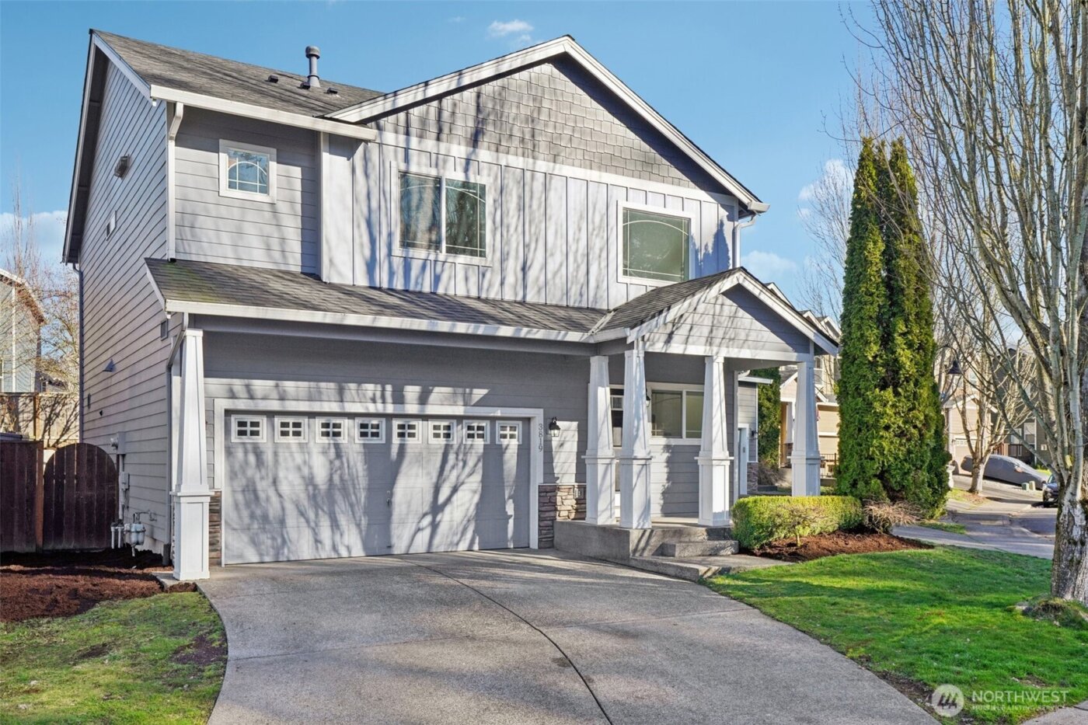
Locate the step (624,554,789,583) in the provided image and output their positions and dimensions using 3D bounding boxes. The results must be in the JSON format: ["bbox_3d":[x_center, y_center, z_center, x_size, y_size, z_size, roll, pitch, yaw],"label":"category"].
[{"bbox_3d":[2.453,2.940,13.545,1.790,0.180,1.570,3,-6,-31],"label":"step"}]

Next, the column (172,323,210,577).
[{"bbox_3d":[-4.381,1.144,11.692,0.400,3.090,0.400,3,-6,-31],"label":"column"}]

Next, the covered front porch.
[{"bbox_3d":[2.448,0.860,15.570,4.300,4.500,2.400,3,-6,-31],"label":"covered front porch"}]

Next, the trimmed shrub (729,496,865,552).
[{"bbox_3d":[4.135,2.561,15.101,2.600,0.820,0.650,3,-6,-31],"label":"trimmed shrub"}]

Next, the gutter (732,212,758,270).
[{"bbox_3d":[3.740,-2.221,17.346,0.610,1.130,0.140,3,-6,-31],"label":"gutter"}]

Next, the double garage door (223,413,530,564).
[{"bbox_3d":[-2.317,1.840,14.123,4.850,2.140,0.120,3,-6,-31],"label":"double garage door"}]

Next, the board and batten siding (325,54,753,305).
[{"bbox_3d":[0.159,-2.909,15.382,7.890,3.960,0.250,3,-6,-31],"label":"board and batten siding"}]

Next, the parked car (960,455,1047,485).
[{"bbox_3d":[25.893,6.122,52.500,1.850,1.500,4.600,4,0,-40],"label":"parked car"}]

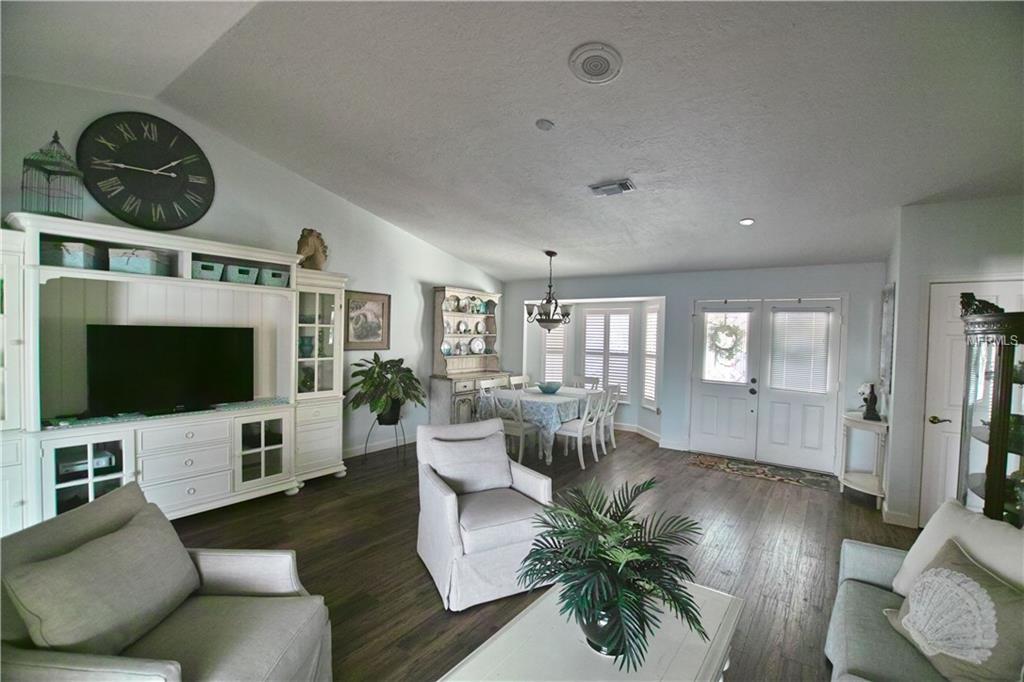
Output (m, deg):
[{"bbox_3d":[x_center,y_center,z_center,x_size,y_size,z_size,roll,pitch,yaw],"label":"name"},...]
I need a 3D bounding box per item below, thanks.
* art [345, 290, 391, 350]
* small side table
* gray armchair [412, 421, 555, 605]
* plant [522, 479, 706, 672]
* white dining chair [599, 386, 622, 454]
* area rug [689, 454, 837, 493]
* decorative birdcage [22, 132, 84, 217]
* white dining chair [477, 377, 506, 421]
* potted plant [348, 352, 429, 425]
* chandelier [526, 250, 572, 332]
[{"bbox_3d":[-1.794,-0.240,5.319,0.035,0.720,0.710,2,2,36],"label":"art"},{"bbox_3d":[3.596,1.186,4.373,0.380,0.800,0.780,2,1,37],"label":"small side table"},{"bbox_3d":[-0.165,1.076,2.889,0.740,0.900,0.740,1,1,-26],"label":"gray armchair"},{"bbox_3d":[0.363,0.854,1.540,0.650,0.530,0.620,1,1,0],"label":"plant"},{"bbox_3d":[1.168,1.019,5.771,0.540,0.900,0.450,2,2,36],"label":"white dining chair"},{"bbox_3d":[2.923,1.524,5.027,1.500,0.012,0.580,2,2,36],"label":"area rug"},{"bbox_3d":[-3.105,-1.114,2.897,0.220,0.630,0.220,1,2,-9],"label":"decorative birdcage"},{"bbox_3d":[-0.155,1.011,6.008,0.500,0.910,0.460,2,1,35],"label":"white dining chair"},{"bbox_3d":[-1.495,0.578,5.080,0.920,0.870,0.850,1,1,0],"label":"potted plant"},{"bbox_3d":[0.515,-0.645,5.715,0.740,1.110,0.740,1,2,0],"label":"chandelier"}]

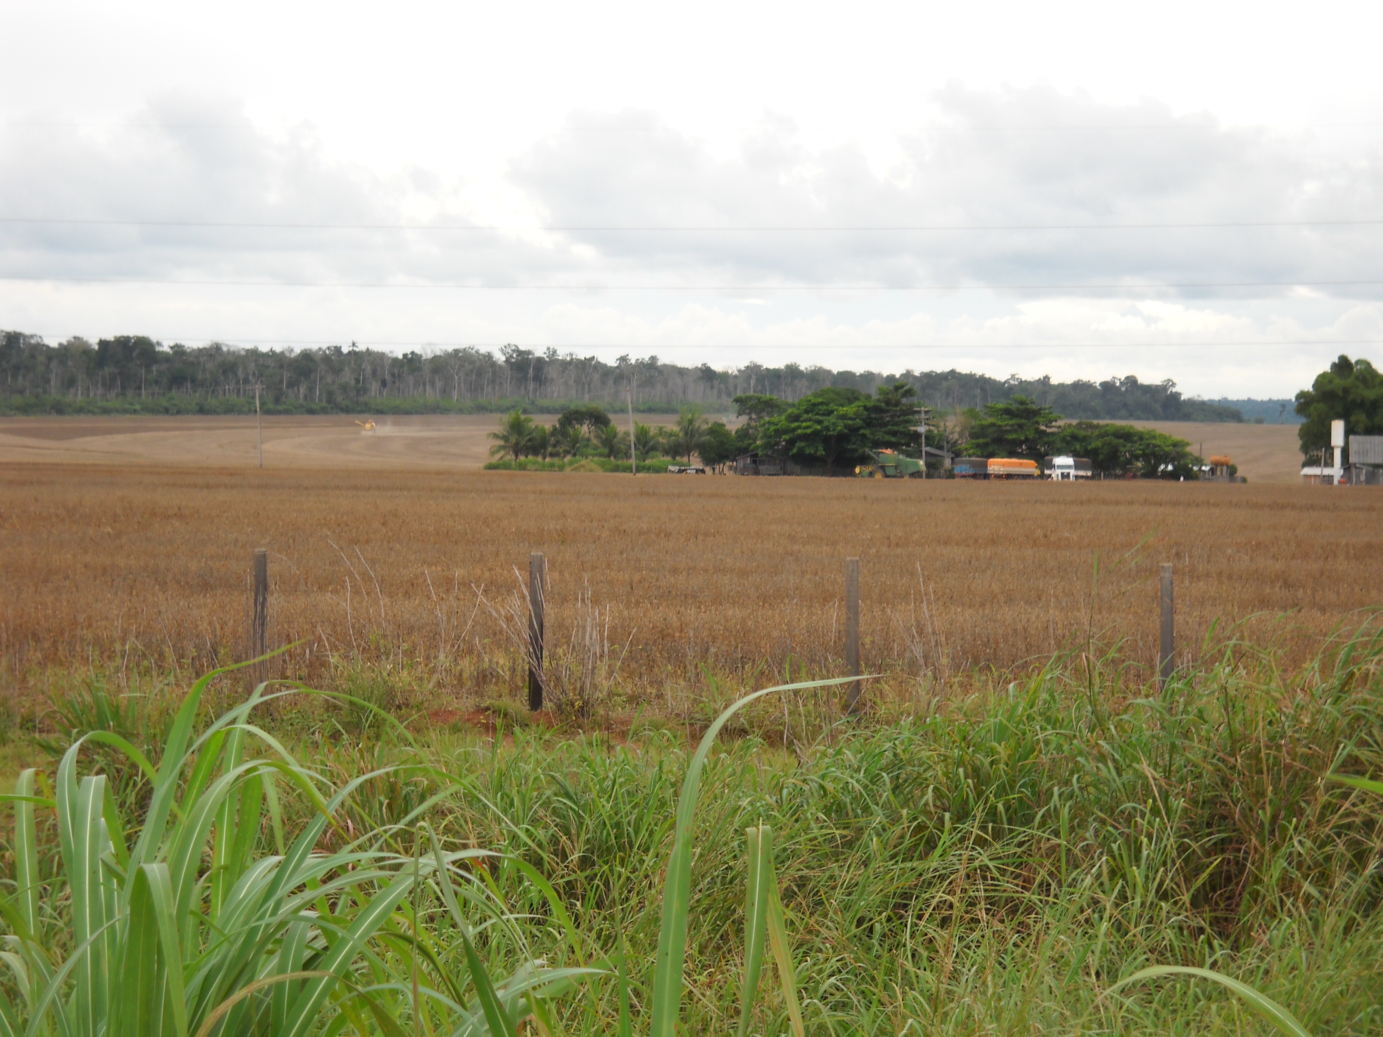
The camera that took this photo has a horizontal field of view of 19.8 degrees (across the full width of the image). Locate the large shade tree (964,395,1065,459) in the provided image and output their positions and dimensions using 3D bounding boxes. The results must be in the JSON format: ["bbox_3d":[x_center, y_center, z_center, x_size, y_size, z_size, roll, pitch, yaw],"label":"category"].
[{"bbox_3d":[39.820,-9.970,490.000,12.300,10.710,11.500,0,1,0],"label":"large shade tree"}]

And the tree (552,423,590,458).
[{"bbox_3d":[-14.920,-9.370,490.000,4.800,4.950,4.800,0,1,0],"label":"tree"}]

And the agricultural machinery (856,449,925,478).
[{"bbox_3d":[23.500,-6.290,470.000,8.200,3.980,4.600,1,1,30],"label":"agricultural machinery"}]

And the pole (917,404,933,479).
[{"bbox_3d":[27.680,-8.890,468.000,1.900,9.200,0.500,0,1,0],"label":"pole"}]

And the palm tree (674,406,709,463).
[{"bbox_3d":[0.070,-10.310,490.000,4.500,7.360,4.500,0,1,0],"label":"palm tree"}]

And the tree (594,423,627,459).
[{"bbox_3d":[-9.970,-9.370,490.000,4.200,4.950,4.200,0,1,0],"label":"tree"}]

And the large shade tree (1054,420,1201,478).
[{"bbox_3d":[53.680,-8.310,487.000,17.500,7.450,13.500,0,1,0],"label":"large shade tree"}]

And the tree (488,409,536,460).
[{"bbox_3d":[-22.220,-10.240,490.000,6.000,6.690,6.000,0,1,0],"label":"tree"}]

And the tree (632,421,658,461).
[{"bbox_3d":[-5.670,-9.400,488.000,3.800,5.070,3.800,0,1,0],"label":"tree"}]

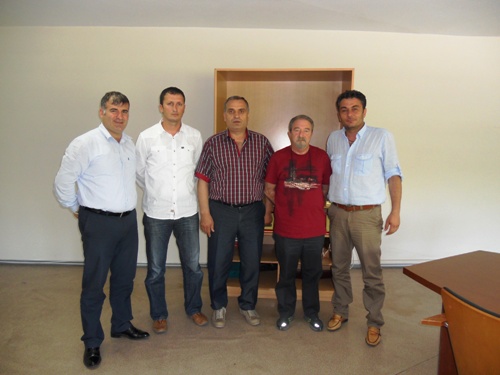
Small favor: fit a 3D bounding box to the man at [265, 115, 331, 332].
[{"bbox_3d":[0.373,0.270,2.968,0.530,1.620,0.400,1,7,1],"label":"man"}]

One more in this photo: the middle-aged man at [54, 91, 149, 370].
[{"bbox_3d":[-0.963,0.246,2.580,0.500,1.728,0.580,7,10,43],"label":"middle-aged man"}]

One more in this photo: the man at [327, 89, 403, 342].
[{"bbox_3d":[0.815,0.204,2.851,0.570,1.793,0.460,5,8,28],"label":"man"}]

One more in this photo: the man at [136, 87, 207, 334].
[{"bbox_3d":[-0.588,0.176,2.921,0.540,1.793,0.400,-2,7,-18],"label":"man"}]

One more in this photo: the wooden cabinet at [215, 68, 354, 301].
[{"bbox_3d":[0.300,-0.030,3.710,1.175,2.029,0.603,1,7,5],"label":"wooden cabinet"}]

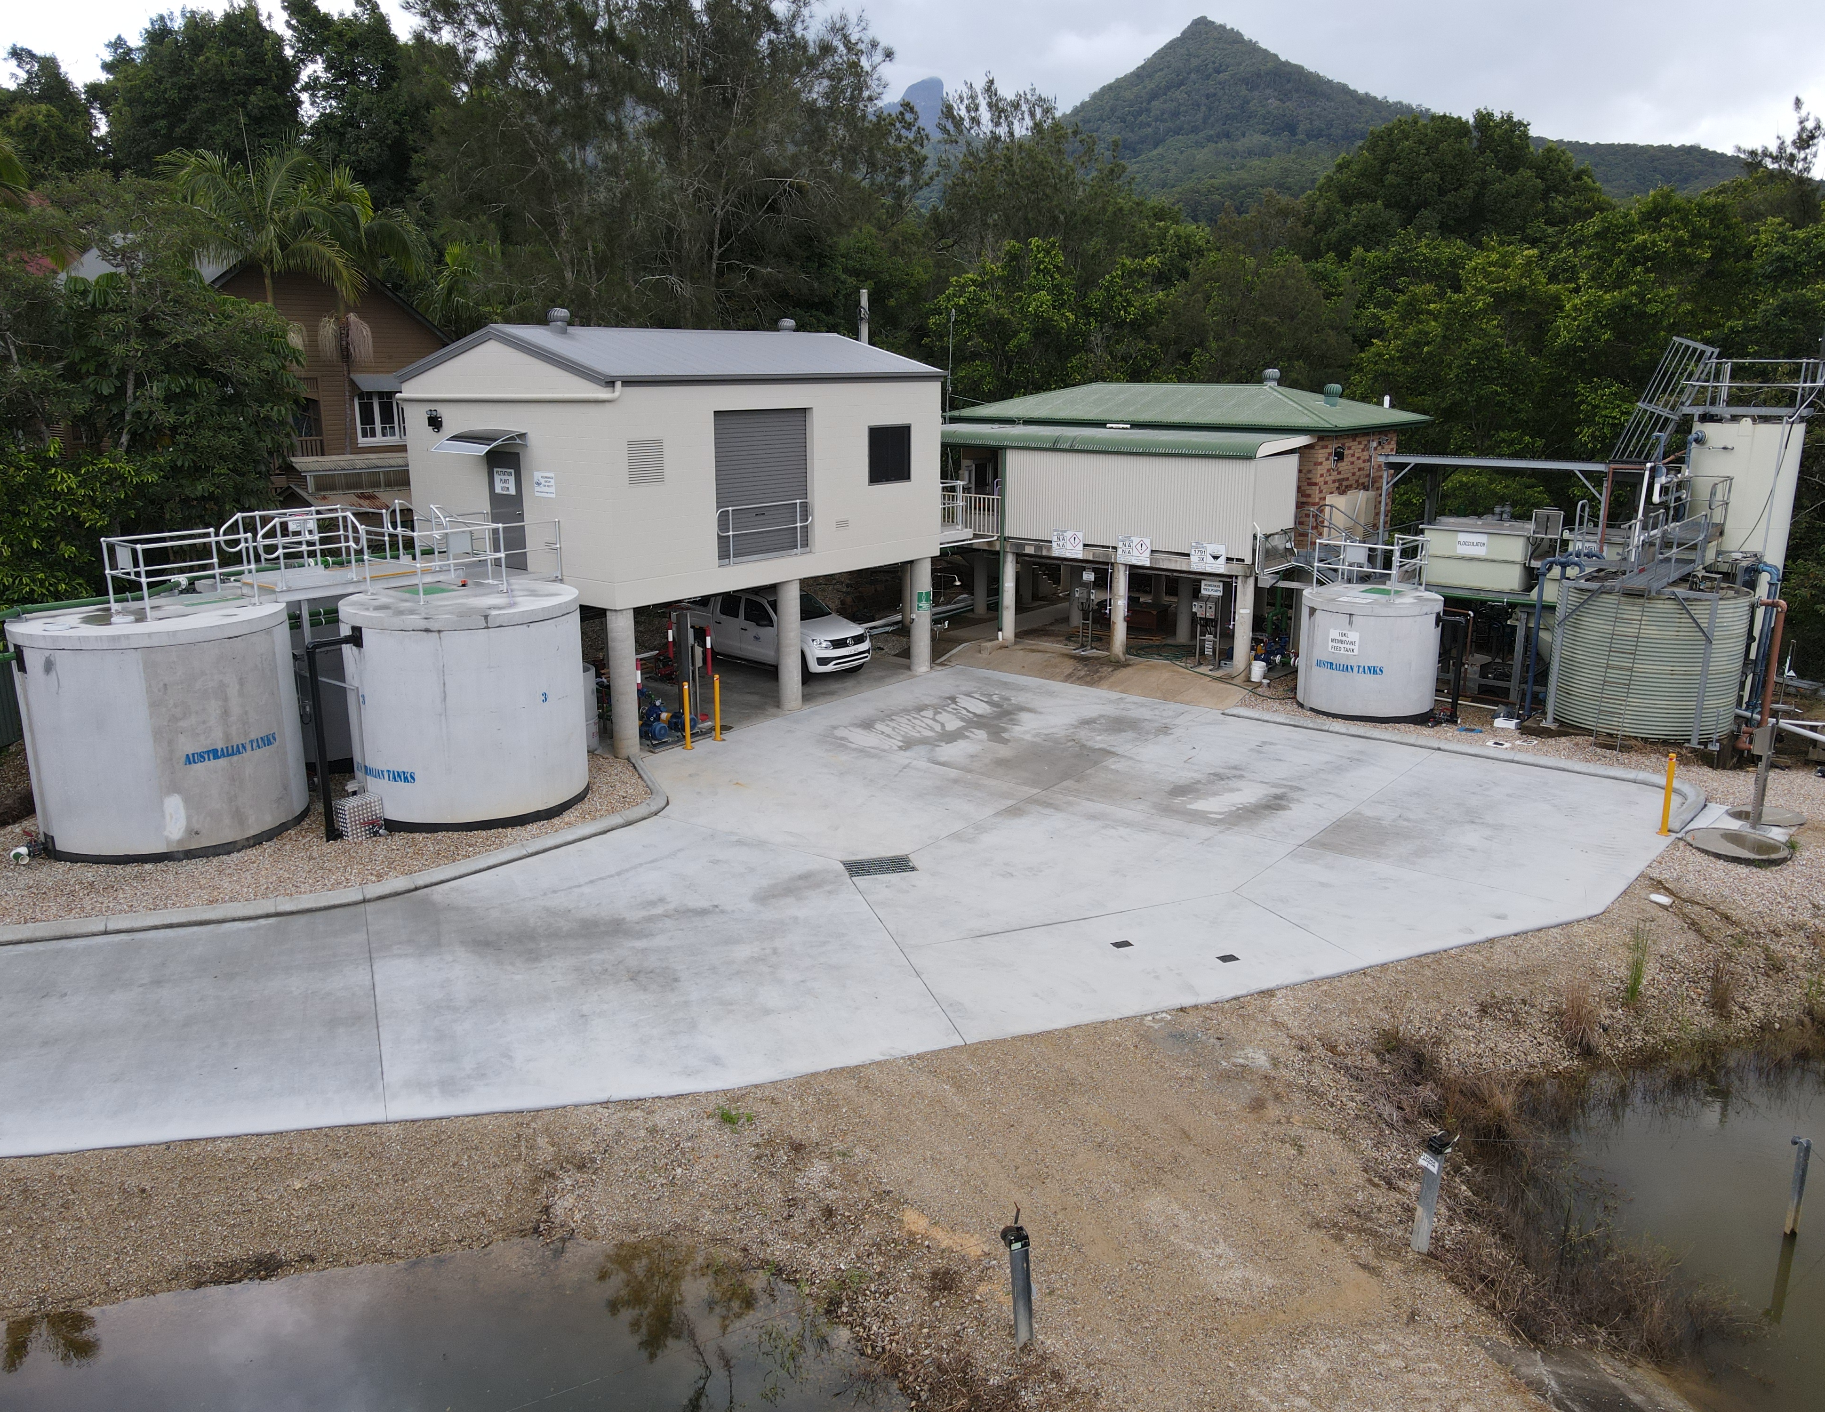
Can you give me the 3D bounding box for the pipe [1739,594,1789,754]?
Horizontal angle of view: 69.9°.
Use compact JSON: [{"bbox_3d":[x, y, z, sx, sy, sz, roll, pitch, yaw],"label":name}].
[{"bbox_3d":[15.123,-0.565,23.346,0.520,2.720,0.220,9,17,31],"label":"pipe"}]

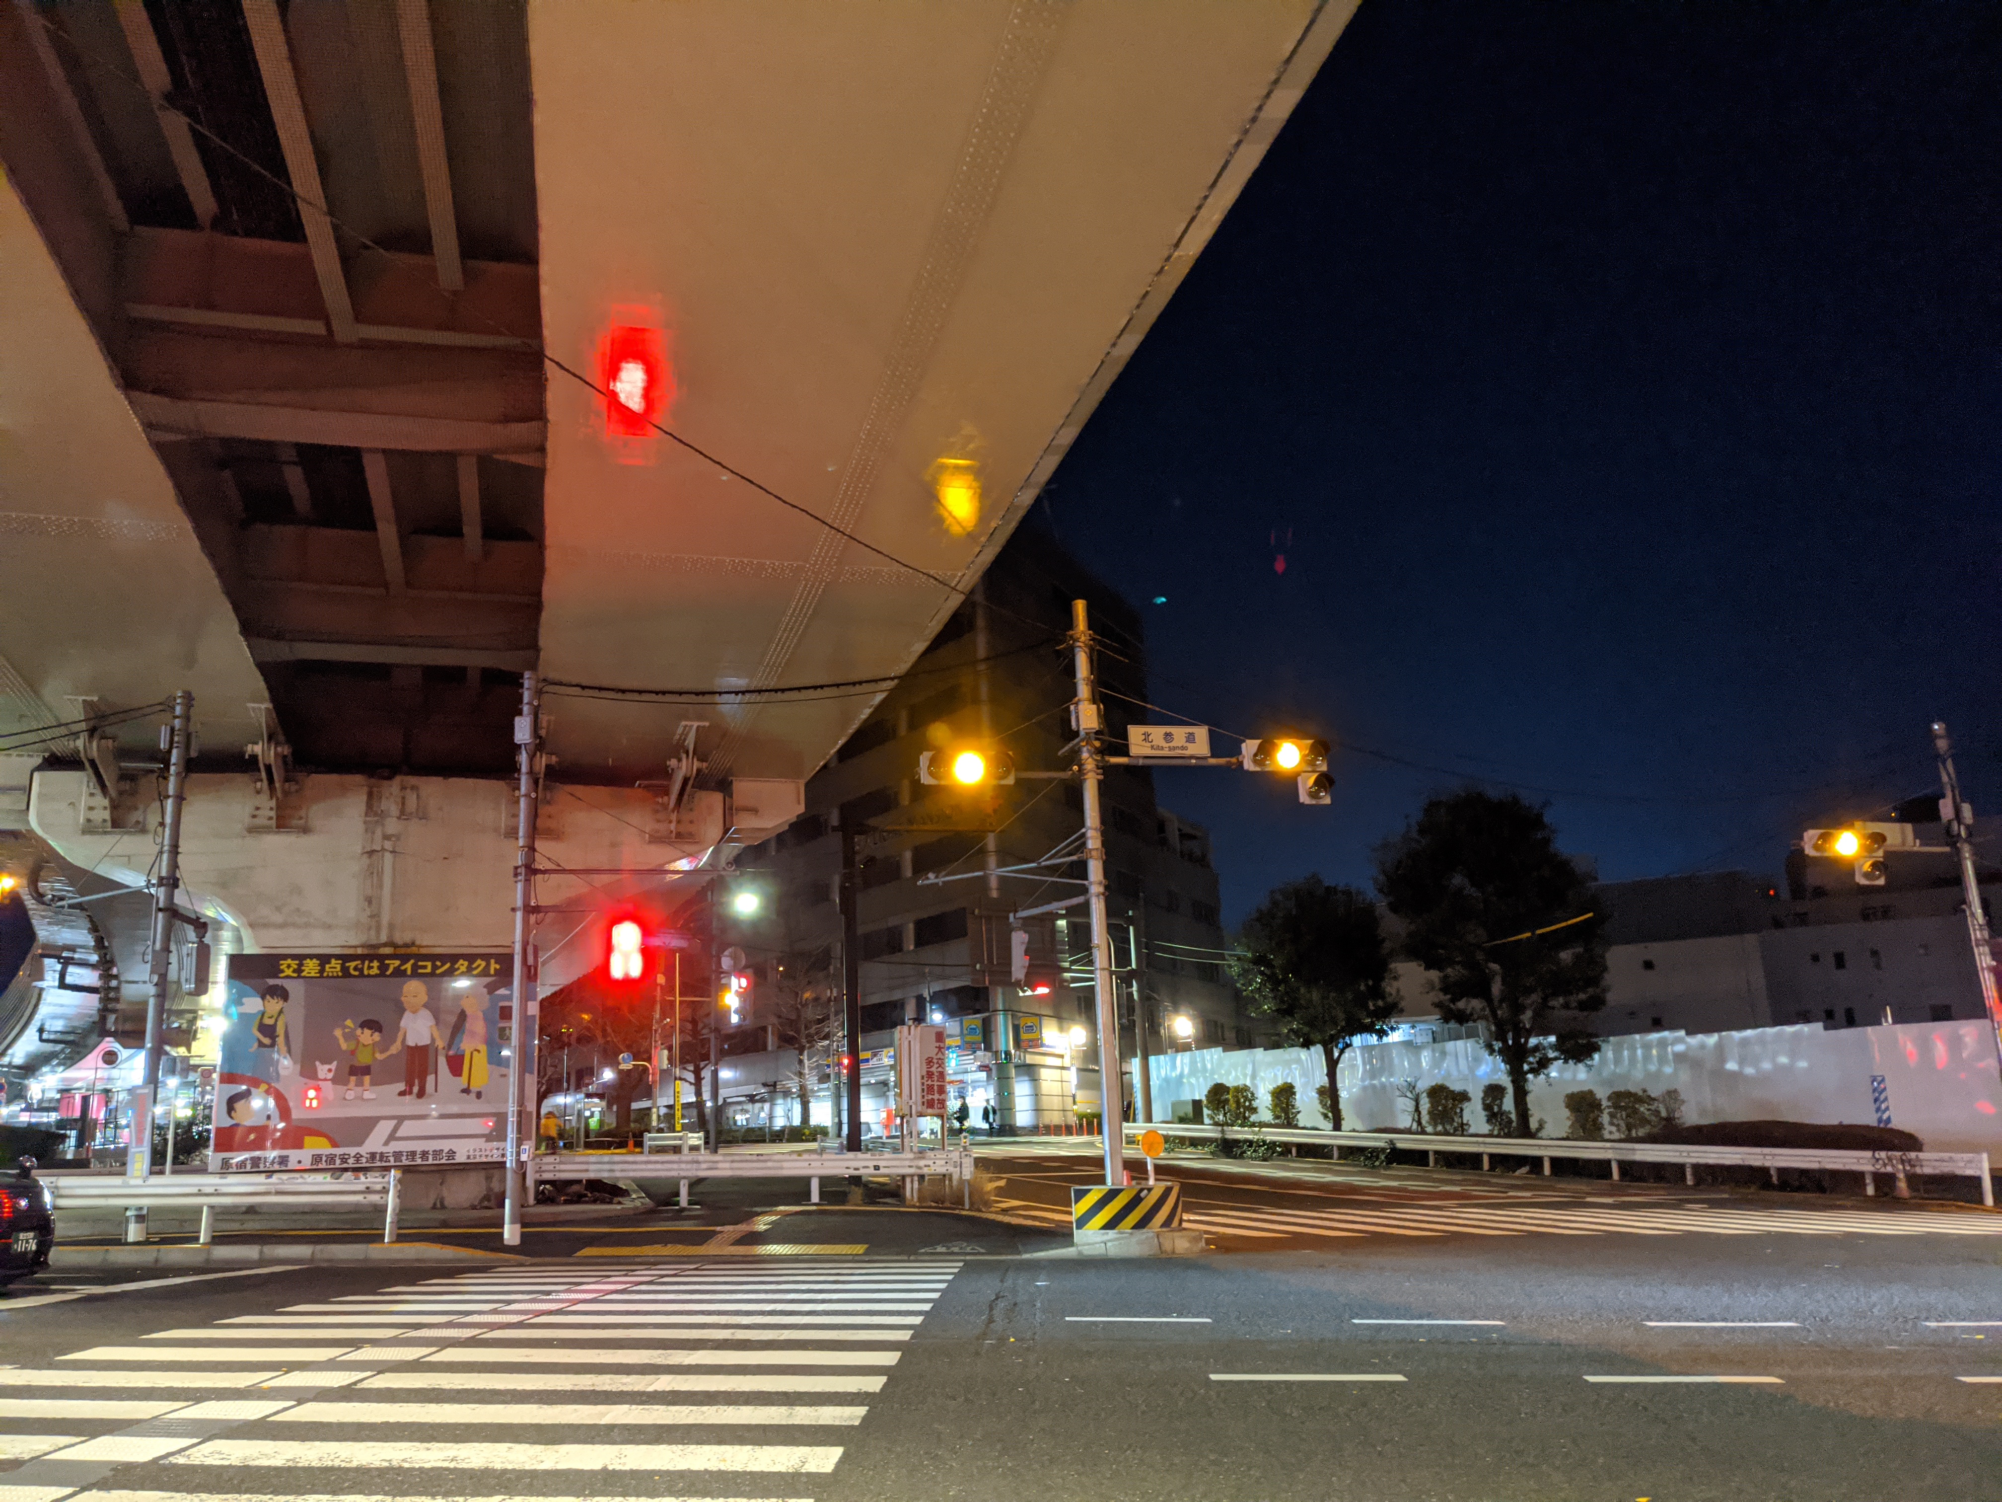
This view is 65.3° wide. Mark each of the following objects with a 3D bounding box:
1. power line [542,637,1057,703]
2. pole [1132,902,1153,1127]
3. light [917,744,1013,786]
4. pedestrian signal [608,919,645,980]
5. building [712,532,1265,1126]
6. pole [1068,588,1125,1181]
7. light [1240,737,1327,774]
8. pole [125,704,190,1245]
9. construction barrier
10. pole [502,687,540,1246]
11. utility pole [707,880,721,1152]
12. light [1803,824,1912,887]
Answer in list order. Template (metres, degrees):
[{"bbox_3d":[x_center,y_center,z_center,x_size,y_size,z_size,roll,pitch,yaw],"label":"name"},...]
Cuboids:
[{"bbox_3d":[-2.521,-1.085,20.089,6.684,0.678,0.120,-1,-14,-5],"label":"power line"},{"bbox_3d":[4.608,8.431,49.365,0.330,7.766,0.330,-3,-14,0],"label":"pole"},{"bbox_3d":[-0.439,0.190,19.934,1.200,0.430,0.360,0,-14,-12],"label":"light"},{"bbox_3d":[-4.563,2.410,19.023,0.420,0.740,0.300,-3,-14,0],"label":"pedestrian signal"},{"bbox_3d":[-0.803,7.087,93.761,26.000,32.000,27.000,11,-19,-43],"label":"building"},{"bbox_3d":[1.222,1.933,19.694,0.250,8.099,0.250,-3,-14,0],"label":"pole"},{"bbox_3d":[3.783,0.062,20.639,1.180,0.430,0.360,0,-14,-12],"label":"light"},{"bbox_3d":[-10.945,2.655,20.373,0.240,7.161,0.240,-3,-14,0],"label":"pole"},{"bbox_3d":[1.491,5.457,18.724,1.270,0.560,0.600,-2,-14,-3],"label":"construction barrier"},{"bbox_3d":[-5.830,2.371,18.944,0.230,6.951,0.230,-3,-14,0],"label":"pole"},{"bbox_3d":[-7.817,7.236,42.588,0.250,7.510,0.250,-3,-14,0],"label":"utility pole"},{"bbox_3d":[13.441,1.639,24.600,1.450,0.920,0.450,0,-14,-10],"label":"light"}]

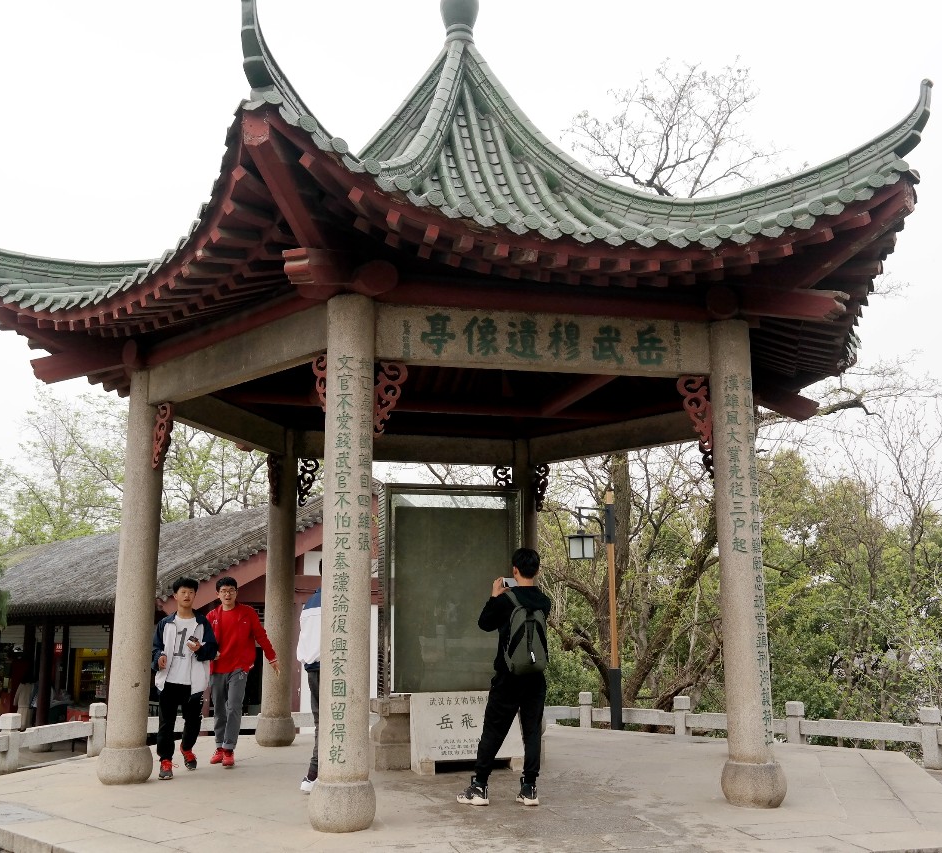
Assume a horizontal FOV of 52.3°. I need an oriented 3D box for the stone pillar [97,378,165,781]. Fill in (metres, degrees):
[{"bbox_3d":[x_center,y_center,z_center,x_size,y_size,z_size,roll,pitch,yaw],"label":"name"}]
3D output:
[{"bbox_3d":[-2.907,1.263,8.347,0.448,3.467,0.448,3,-12,-19],"label":"stone pillar"}]

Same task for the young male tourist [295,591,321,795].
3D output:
[{"bbox_3d":[-1.146,1.997,7.772,0.480,1.760,0.400,-10,-15,40],"label":"young male tourist"}]

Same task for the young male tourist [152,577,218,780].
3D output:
[{"bbox_3d":[-2.513,2.192,8.502,0.547,1.701,0.448,2,-12,-13],"label":"young male tourist"}]

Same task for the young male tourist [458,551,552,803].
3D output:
[{"bbox_3d":[0.231,1.821,7.062,0.527,1.791,0.517,5,-13,-26],"label":"young male tourist"}]

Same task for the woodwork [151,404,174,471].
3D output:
[{"bbox_3d":[-2.686,0.084,8.372,0.280,0.567,0.070,-11,-16,42],"label":"woodwork"}]

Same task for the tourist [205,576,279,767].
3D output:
[{"bbox_3d":[-2.197,2.320,9.190,0.700,1.724,0.450,1,-12,-7],"label":"tourist"}]

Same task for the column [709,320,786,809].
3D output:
[{"bbox_3d":[1.995,0.945,7.106,0.436,3.497,0.436,-4,-12,15],"label":"column"}]

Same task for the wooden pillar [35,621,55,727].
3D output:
[{"bbox_3d":[-10.006,6.112,22.643,0.330,2.964,0.330,5,-13,-23],"label":"wooden pillar"}]

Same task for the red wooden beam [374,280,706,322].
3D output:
[{"bbox_3d":[0.568,-0.927,7.156,2.750,0.220,0.220,2,-12,-13],"label":"red wooden beam"}]

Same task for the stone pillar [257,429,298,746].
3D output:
[{"bbox_3d":[-2.192,1.821,11.122,0.448,3.467,0.448,2,-12,-11],"label":"stone pillar"}]

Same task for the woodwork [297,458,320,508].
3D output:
[{"bbox_3d":[-1.936,0.666,11.435,0.269,0.601,0.060,3,-12,-16],"label":"woodwork"}]

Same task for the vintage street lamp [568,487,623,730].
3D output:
[{"bbox_3d":[1.526,2.281,11.682,0.697,3.063,0.308,8,-14,-36],"label":"vintage street lamp"}]

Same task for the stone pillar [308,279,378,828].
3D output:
[{"bbox_3d":[-0.814,0.838,6.358,0.448,3.467,0.448,1,-12,-7],"label":"stone pillar"}]

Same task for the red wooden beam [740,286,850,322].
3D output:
[{"bbox_3d":[2.351,-0.910,7.155,0.159,0.219,0.866,11,2,-45],"label":"red wooden beam"}]

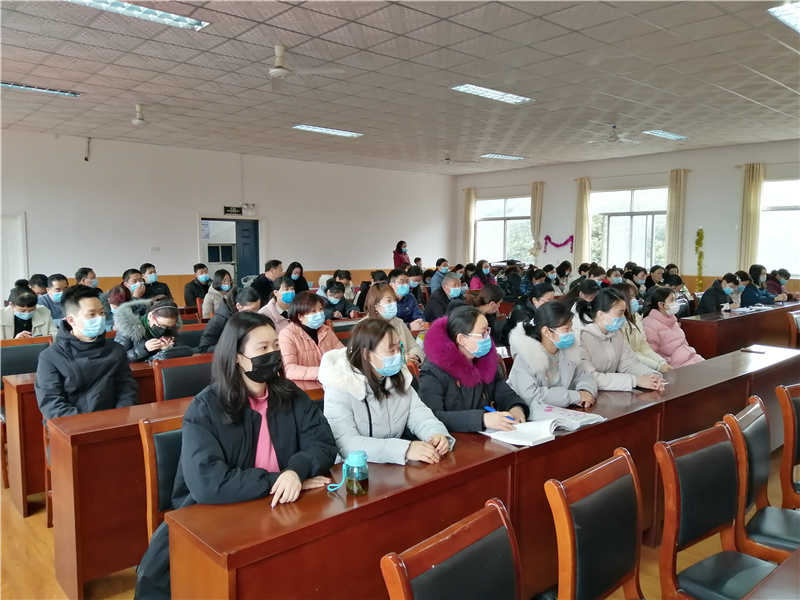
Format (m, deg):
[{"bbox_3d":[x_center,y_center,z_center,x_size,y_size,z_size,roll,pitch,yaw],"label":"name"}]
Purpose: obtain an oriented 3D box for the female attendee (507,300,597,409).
[{"bbox_3d":[0.786,0.646,3.180,0.500,1.240,0.650,-5,7,-42],"label":"female attendee"}]

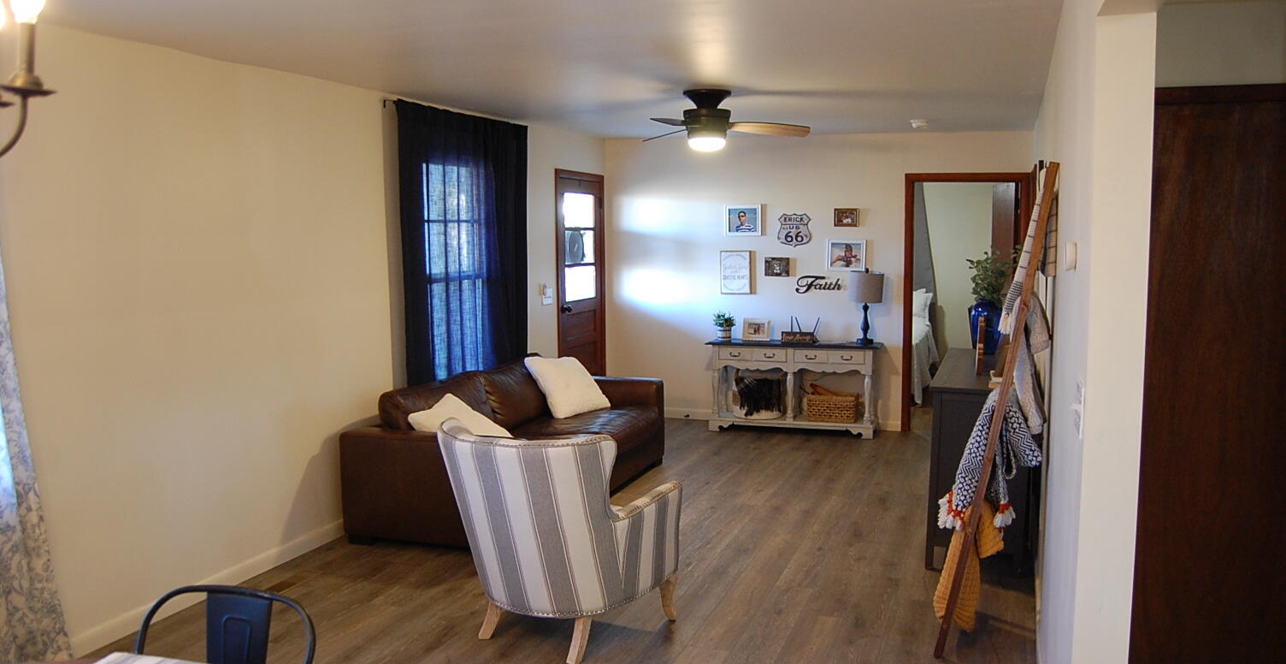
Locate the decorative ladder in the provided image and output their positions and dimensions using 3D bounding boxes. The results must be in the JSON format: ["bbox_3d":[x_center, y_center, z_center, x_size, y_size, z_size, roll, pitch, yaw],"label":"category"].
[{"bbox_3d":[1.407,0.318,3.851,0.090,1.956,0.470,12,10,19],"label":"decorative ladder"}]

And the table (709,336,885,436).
[{"bbox_3d":[1.245,0.456,7.963,1.410,0.740,0.390,1,6,16],"label":"table"}]

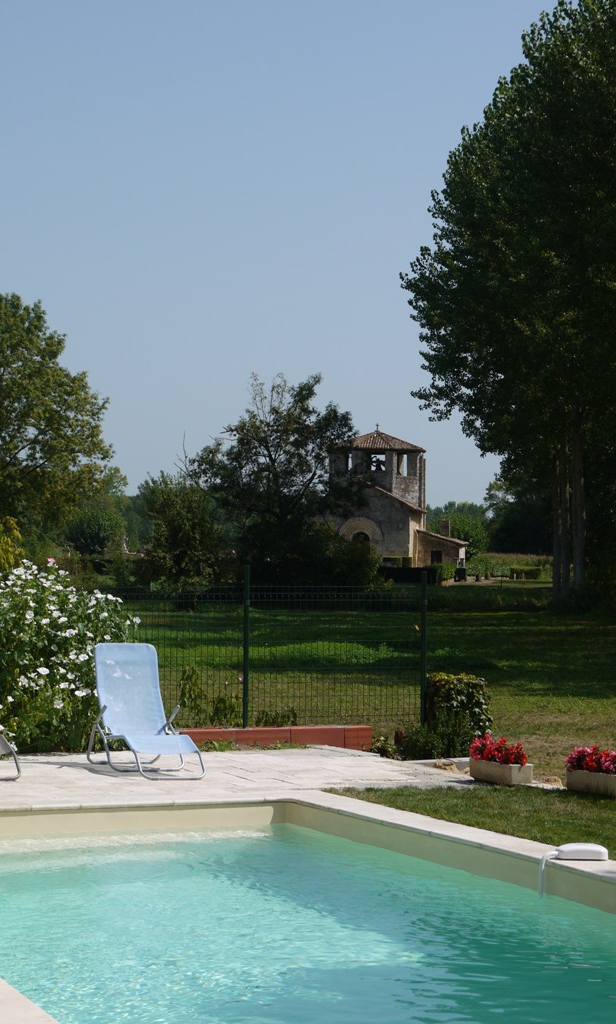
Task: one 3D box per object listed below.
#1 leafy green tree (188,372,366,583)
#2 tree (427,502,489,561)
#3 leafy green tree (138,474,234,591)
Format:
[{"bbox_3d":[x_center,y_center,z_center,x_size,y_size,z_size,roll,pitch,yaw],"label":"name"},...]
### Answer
[{"bbox_3d":[-1.044,-0.805,79.000,6.090,7.940,5.790,0,-1,0],"label":"leafy green tree"},{"bbox_3d":[11.623,2.106,180.000,5.070,5.540,5.070,0,-1,0],"label":"tree"},{"bbox_3d":[-4.035,0.889,76.000,3.230,4.510,3.230,0,-1,0],"label":"leafy green tree"}]

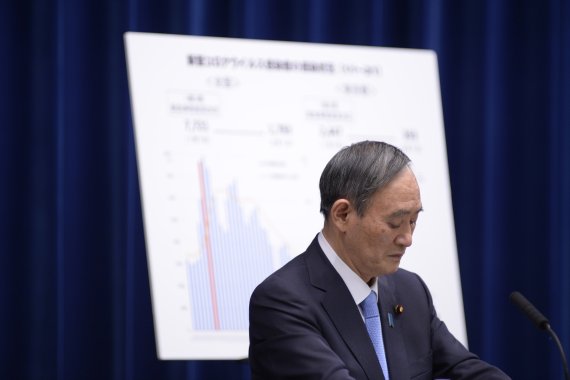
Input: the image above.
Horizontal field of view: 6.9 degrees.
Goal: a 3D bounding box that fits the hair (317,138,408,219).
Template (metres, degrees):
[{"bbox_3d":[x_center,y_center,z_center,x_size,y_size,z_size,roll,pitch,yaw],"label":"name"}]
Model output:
[{"bbox_3d":[0.146,-0.016,8.700,0.172,0.160,0.165,16,9,33],"label":"hair"}]

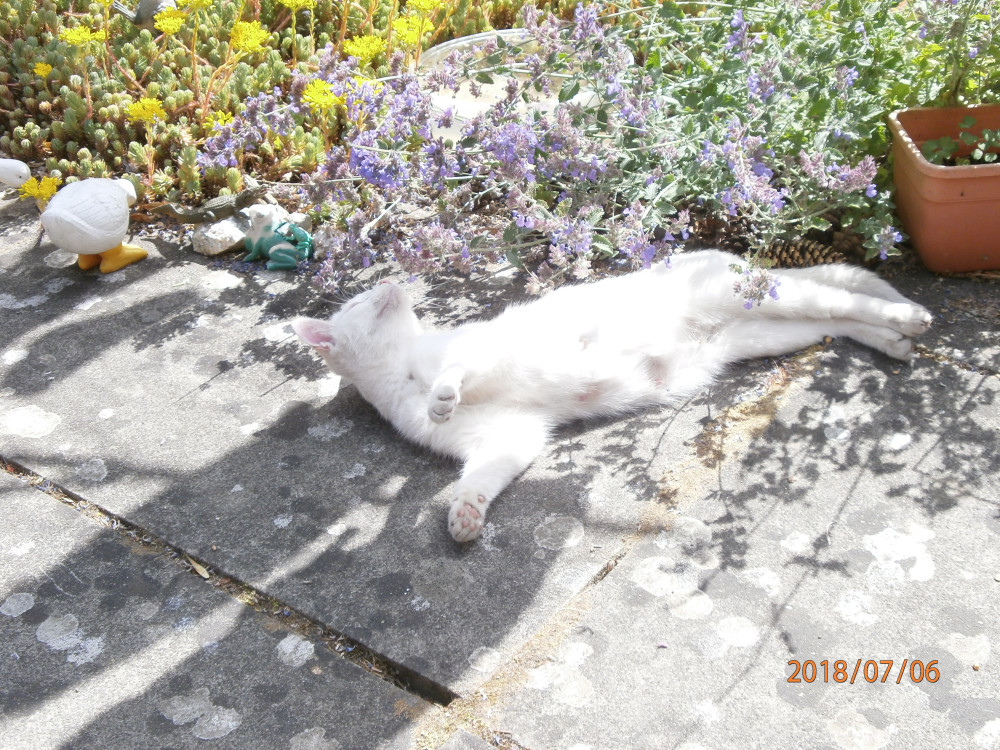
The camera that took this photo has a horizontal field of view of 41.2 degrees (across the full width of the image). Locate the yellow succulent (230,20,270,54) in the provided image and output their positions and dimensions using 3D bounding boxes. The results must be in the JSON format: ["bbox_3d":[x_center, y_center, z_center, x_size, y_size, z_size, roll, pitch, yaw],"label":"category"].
[{"bbox_3d":[-0.381,-0.514,2.031,0.060,0.040,0.055,0,30,0],"label":"yellow succulent"}]

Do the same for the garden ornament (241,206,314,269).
[{"bbox_3d":[-0.285,-0.178,1.718,0.090,0.073,0.070,-17,34,-27],"label":"garden ornament"}]

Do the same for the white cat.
[{"bbox_3d":[0.167,-0.028,1.388,0.716,0.145,0.389,-7,31,-12],"label":"white cat"}]

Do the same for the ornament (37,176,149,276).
[{"bbox_3d":[-0.520,-0.190,1.699,0.130,0.110,0.092,-19,35,-30],"label":"ornament"}]

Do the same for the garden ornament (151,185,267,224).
[{"bbox_3d":[-0.396,-0.231,1.820,0.165,0.055,0.055,-8,31,-13],"label":"garden ornament"}]

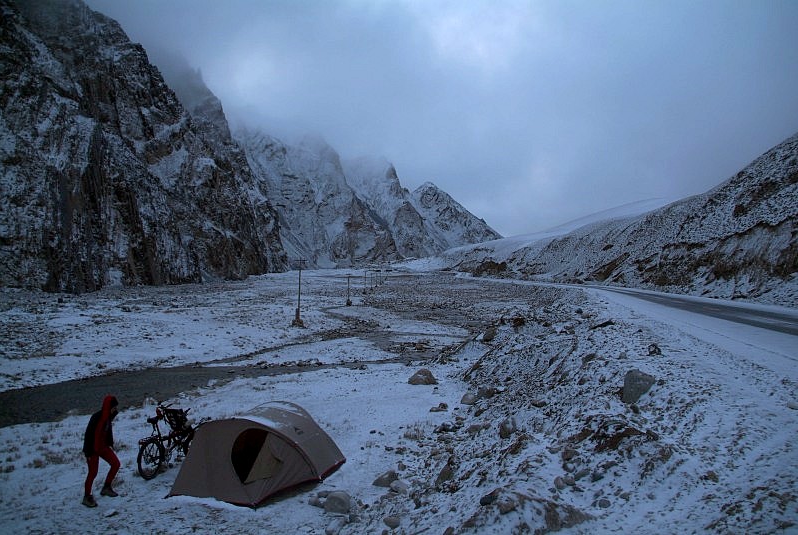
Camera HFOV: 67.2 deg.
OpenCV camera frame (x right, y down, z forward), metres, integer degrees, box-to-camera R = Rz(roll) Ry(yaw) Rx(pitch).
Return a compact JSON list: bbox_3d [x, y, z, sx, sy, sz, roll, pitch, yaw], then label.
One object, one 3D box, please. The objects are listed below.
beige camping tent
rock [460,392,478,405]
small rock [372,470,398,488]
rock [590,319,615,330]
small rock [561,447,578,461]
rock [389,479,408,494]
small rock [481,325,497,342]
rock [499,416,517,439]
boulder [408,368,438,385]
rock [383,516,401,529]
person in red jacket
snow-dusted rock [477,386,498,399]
[{"bbox_3d":[-2.510,3.085,10.340,2.500,1.060,2.400,0,-1,17],"label":"beige camping tent"},{"bbox_3d":[1.930,3.621,16.600,0.460,0.270,0.400,0,-1,0],"label":"rock"},{"bbox_3d":[-0.235,3.562,10.100,0.420,0.220,0.330,0,-1,0],"label":"small rock"},{"bbox_3d":[6.947,1.963,20.500,0.820,0.340,0.550,0,-1,0],"label":"rock"},{"bbox_3d":[1.817,1.988,6.400,0.150,0.120,0.130,0,-1,0],"label":"small rock"},{"bbox_3d":[-0.003,3.527,9.650,0.280,0.200,0.250,0,-1,0],"label":"rock"},{"bbox_3d":[3.561,2.622,23.500,0.560,0.560,0.500,0,-1,0],"label":"small rock"},{"bbox_3d":[2.020,2.963,11.100,0.310,0.330,0.300,0,-1,0],"label":"rock"},{"bbox_3d":[0.771,3.519,19.300,0.920,0.480,0.750,0,-1,0],"label":"boulder"},{"bbox_3d":[-0.096,3.482,8.200,0.230,0.140,0.200,0,-1,0],"label":"rock"},{"bbox_3d":[-4.665,2.849,9.400,0.580,1.660,0.520,0,-1,-22],"label":"person in red jacket"},{"bbox_3d":[2.462,3.505,16.800,0.520,0.290,0.420,0,-1,0],"label":"snow-dusted rock"}]

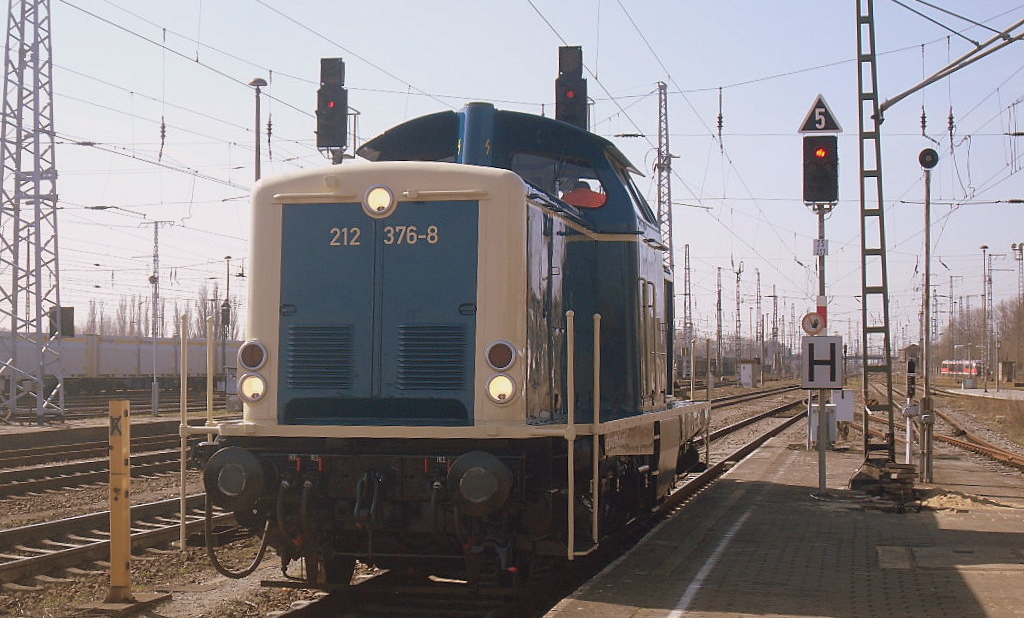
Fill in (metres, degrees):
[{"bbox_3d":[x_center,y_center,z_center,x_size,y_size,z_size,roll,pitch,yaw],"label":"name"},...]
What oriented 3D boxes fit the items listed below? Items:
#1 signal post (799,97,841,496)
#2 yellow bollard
[{"bbox_3d":[3.480,-0.163,19.680,0.500,4.503,0.400,0,-2,11],"label":"signal post"},{"bbox_3d":[-3.173,1.558,14.173,0.170,1.627,0.190,0,-2,11],"label":"yellow bollard"}]

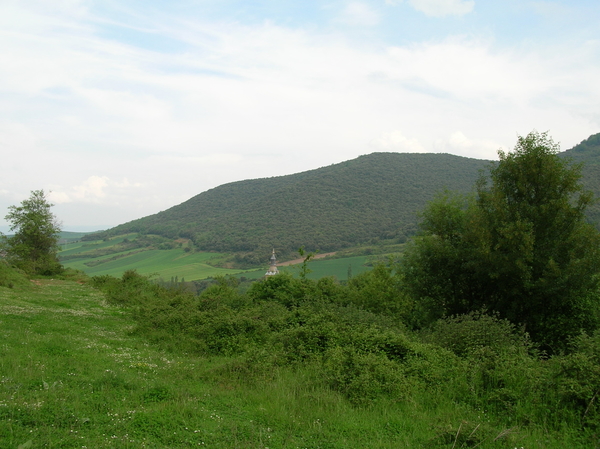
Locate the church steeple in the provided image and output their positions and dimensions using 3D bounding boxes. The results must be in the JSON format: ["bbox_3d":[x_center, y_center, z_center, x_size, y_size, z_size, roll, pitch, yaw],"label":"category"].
[{"bbox_3d":[-10.470,14.743,240.000,5.700,10.900,5.700,0,0,-6],"label":"church steeple"}]

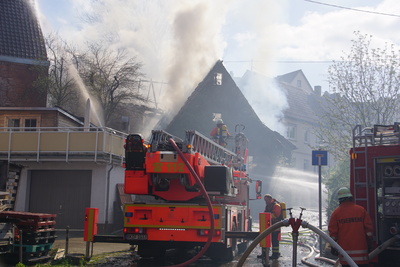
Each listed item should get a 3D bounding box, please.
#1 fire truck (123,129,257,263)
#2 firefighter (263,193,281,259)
[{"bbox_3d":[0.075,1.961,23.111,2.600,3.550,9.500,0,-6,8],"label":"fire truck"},{"bbox_3d":[1.960,2.498,20.000,0.580,1.750,0.580,2,-6,-11],"label":"firefighter"}]

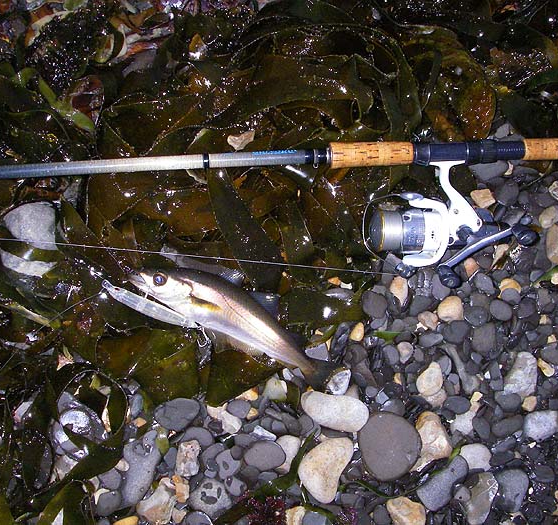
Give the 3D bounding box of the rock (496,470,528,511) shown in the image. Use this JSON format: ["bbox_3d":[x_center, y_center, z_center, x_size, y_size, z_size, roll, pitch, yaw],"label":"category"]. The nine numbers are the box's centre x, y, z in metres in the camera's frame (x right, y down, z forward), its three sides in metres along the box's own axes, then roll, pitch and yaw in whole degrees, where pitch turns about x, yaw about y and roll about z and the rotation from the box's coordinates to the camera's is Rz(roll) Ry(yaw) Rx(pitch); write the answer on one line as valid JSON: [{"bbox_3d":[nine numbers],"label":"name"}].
[{"bbox_3d":[0.258,0.252,0.849,0.034,0.020,0.045,10,74,3],"label":"rock"}]

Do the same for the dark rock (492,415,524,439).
[{"bbox_3d":[0.258,0.184,0.868,0.038,0.013,0.020,-22,75,-6],"label":"dark rock"}]

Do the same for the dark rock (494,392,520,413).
[{"bbox_3d":[0.260,0.159,0.875,0.030,0.014,0.021,5,74,1],"label":"dark rock"}]

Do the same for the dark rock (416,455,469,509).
[{"bbox_3d":[0.178,0.239,0.835,0.033,0.023,0.071,42,77,12],"label":"dark rock"}]

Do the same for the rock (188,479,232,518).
[{"bbox_3d":[-0.076,0.260,0.846,0.047,0.023,0.038,9,74,3],"label":"rock"}]

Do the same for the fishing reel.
[{"bbox_3d":[0.189,-0.044,0.860,0.180,0.110,0.130,0,102,-2],"label":"fishing reel"}]

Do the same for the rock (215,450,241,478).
[{"bbox_3d":[-0.056,0.224,0.856,0.025,0.016,0.033,17,75,5],"label":"rock"}]

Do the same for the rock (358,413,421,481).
[{"bbox_3d":[0.122,0.203,0.846,0.069,0.031,0.071,0,73,0],"label":"rock"}]

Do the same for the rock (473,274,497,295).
[{"bbox_3d":[0.242,0.025,0.902,0.020,0.011,0.028,-39,77,-11],"label":"rock"}]

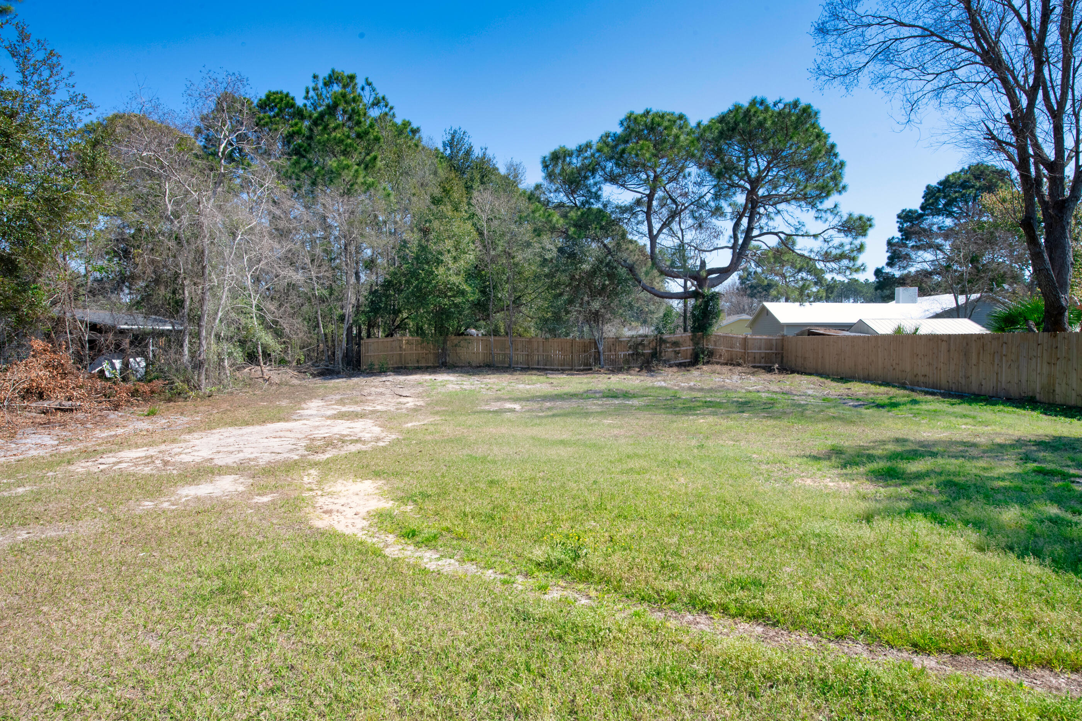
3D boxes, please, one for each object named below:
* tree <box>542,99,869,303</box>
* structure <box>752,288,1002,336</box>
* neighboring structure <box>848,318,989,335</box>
[{"bbox_3d":[9.900,-7.748,34.227,19.200,15.950,15.000,0,2,0],"label":"tree"},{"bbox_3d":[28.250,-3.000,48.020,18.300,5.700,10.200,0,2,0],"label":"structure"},{"bbox_3d":[16.500,-0.547,25.248,4.800,2.550,3.100,0,2,0],"label":"neighboring structure"}]

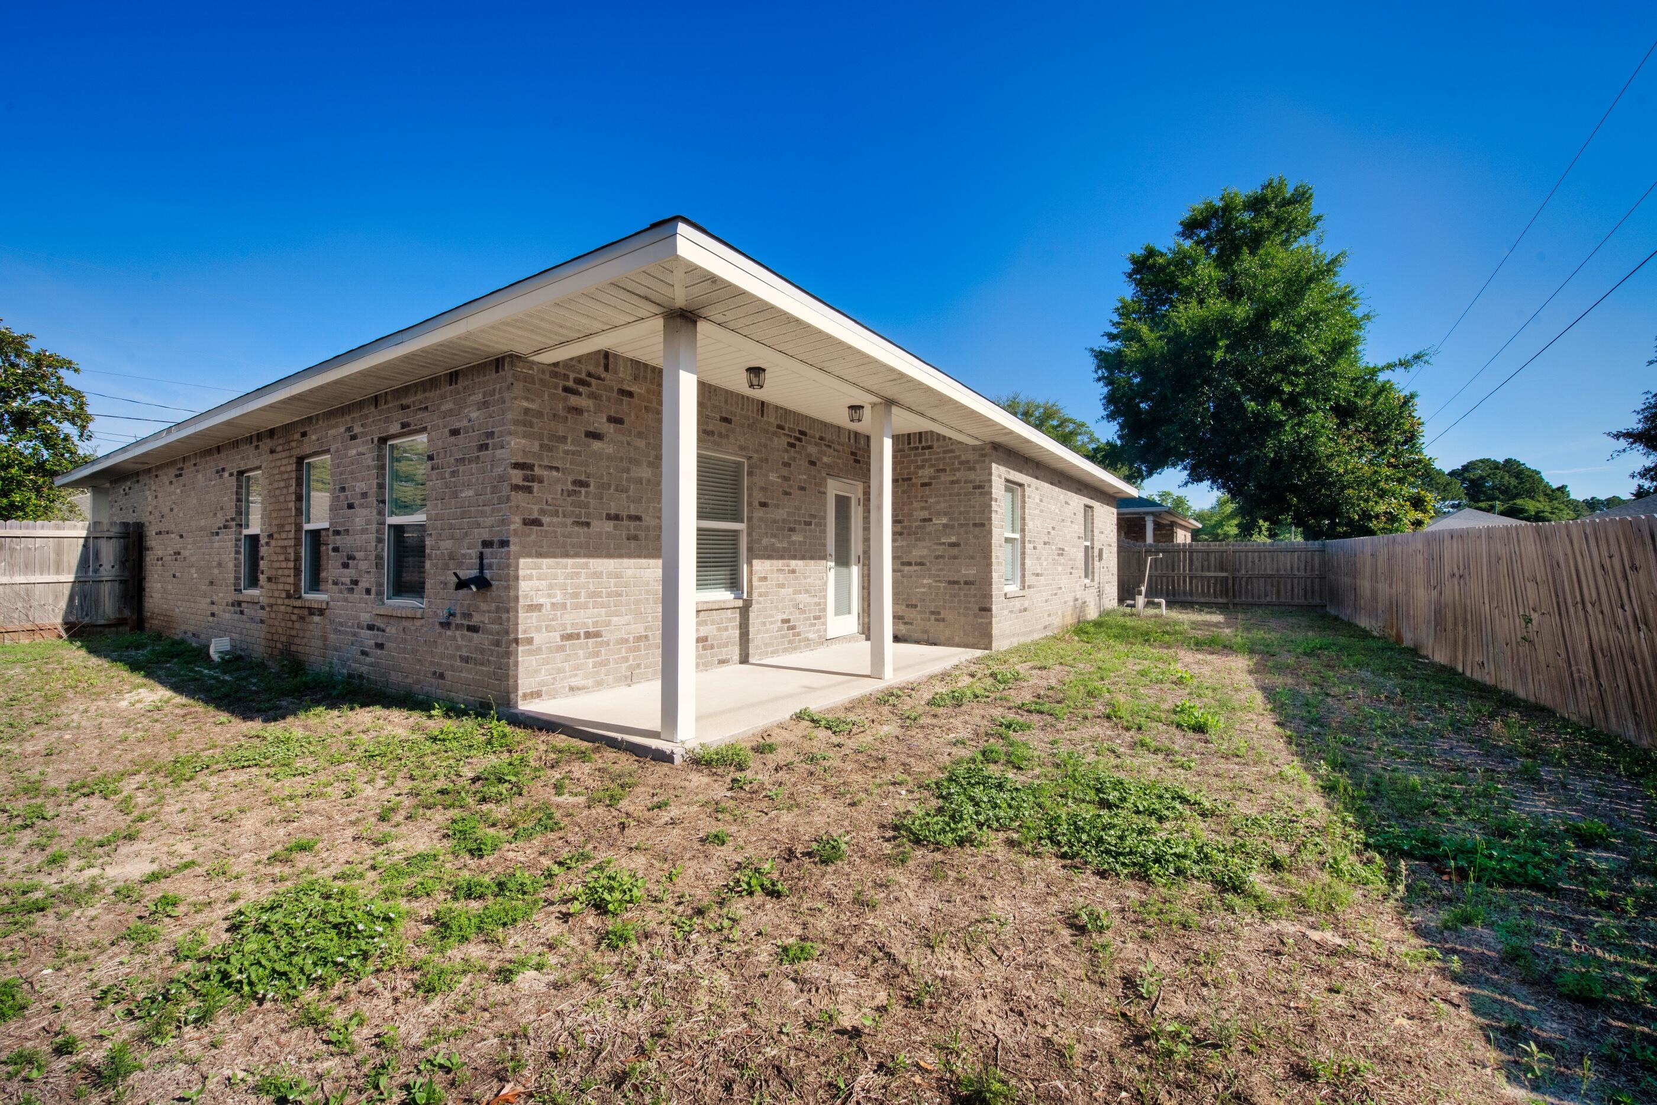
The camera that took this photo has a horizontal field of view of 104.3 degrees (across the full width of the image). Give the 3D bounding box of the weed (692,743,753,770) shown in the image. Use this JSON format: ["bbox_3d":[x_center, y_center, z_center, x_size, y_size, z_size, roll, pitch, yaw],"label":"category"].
[{"bbox_3d":[-0.619,1.190,3.767,0.364,0.109,0.291,0,-1,-9],"label":"weed"}]

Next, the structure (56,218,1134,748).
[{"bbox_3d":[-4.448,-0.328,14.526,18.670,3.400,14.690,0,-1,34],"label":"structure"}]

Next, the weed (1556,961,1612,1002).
[{"bbox_3d":[2.399,1.364,2.052,0.129,0.091,0.117,1,-1,-41],"label":"weed"}]

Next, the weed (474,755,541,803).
[{"bbox_3d":[-1.671,1.175,3.361,0.313,0.202,0.407,0,-1,-26],"label":"weed"}]

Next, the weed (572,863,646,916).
[{"bbox_3d":[-0.802,1.230,2.355,0.258,0.142,0.245,0,-1,-19],"label":"weed"}]

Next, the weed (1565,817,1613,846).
[{"bbox_3d":[3.789,1.389,3.209,0.167,0.099,0.159,1,-1,-40],"label":"weed"}]

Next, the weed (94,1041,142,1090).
[{"bbox_3d":[-1.776,1.282,1.613,0.078,0.082,0.086,0,-1,43],"label":"weed"}]

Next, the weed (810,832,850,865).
[{"bbox_3d":[0.005,1.240,2.704,0.175,0.103,0.158,0,-1,0],"label":"weed"}]

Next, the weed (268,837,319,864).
[{"bbox_3d":[-2.281,1.269,2.749,0.177,0.059,0.142,1,-1,-40],"label":"weed"}]

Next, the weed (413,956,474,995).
[{"bbox_3d":[-1.157,1.278,1.948,0.158,0.065,0.150,0,-1,-31],"label":"weed"}]

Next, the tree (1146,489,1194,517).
[{"bbox_3d":[22.177,-1.167,42.015,3.800,5.864,3.800,0,-1,28],"label":"tree"}]

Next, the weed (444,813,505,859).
[{"bbox_3d":[-1.523,1.216,2.777,0.233,0.129,0.256,0,-1,-29],"label":"weed"}]

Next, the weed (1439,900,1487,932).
[{"bbox_3d":[2.374,1.358,2.411,0.130,0.078,0.110,-1,-1,44],"label":"weed"}]

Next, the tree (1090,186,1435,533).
[{"bbox_3d":[16.528,-6.151,24.570,10.870,15.611,10.544,0,-1,34],"label":"tree"}]

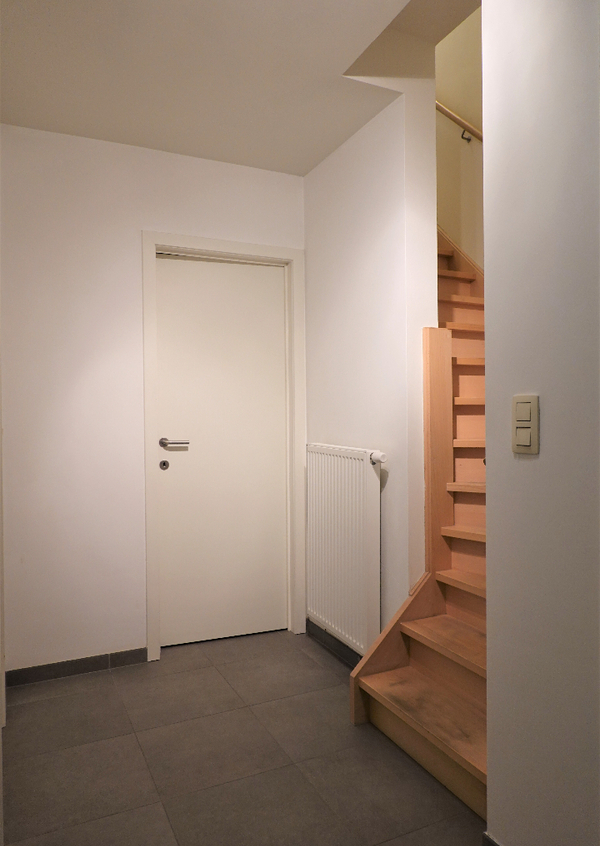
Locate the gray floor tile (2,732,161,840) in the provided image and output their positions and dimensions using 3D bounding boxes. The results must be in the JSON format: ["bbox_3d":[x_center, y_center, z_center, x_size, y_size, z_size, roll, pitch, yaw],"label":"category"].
[{"bbox_3d":[-0.732,1.173,1.958,0.452,0.012,0.452,-1,1,-25],"label":"gray floor tile"}]

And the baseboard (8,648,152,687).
[{"bbox_3d":[-1.021,1.125,2.776,0.623,0.071,0.012,-1,1,-25],"label":"baseboard"}]

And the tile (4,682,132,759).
[{"bbox_3d":[-0.927,1.170,2.368,0.452,0.012,0.452,-1,1,-25],"label":"tile"}]

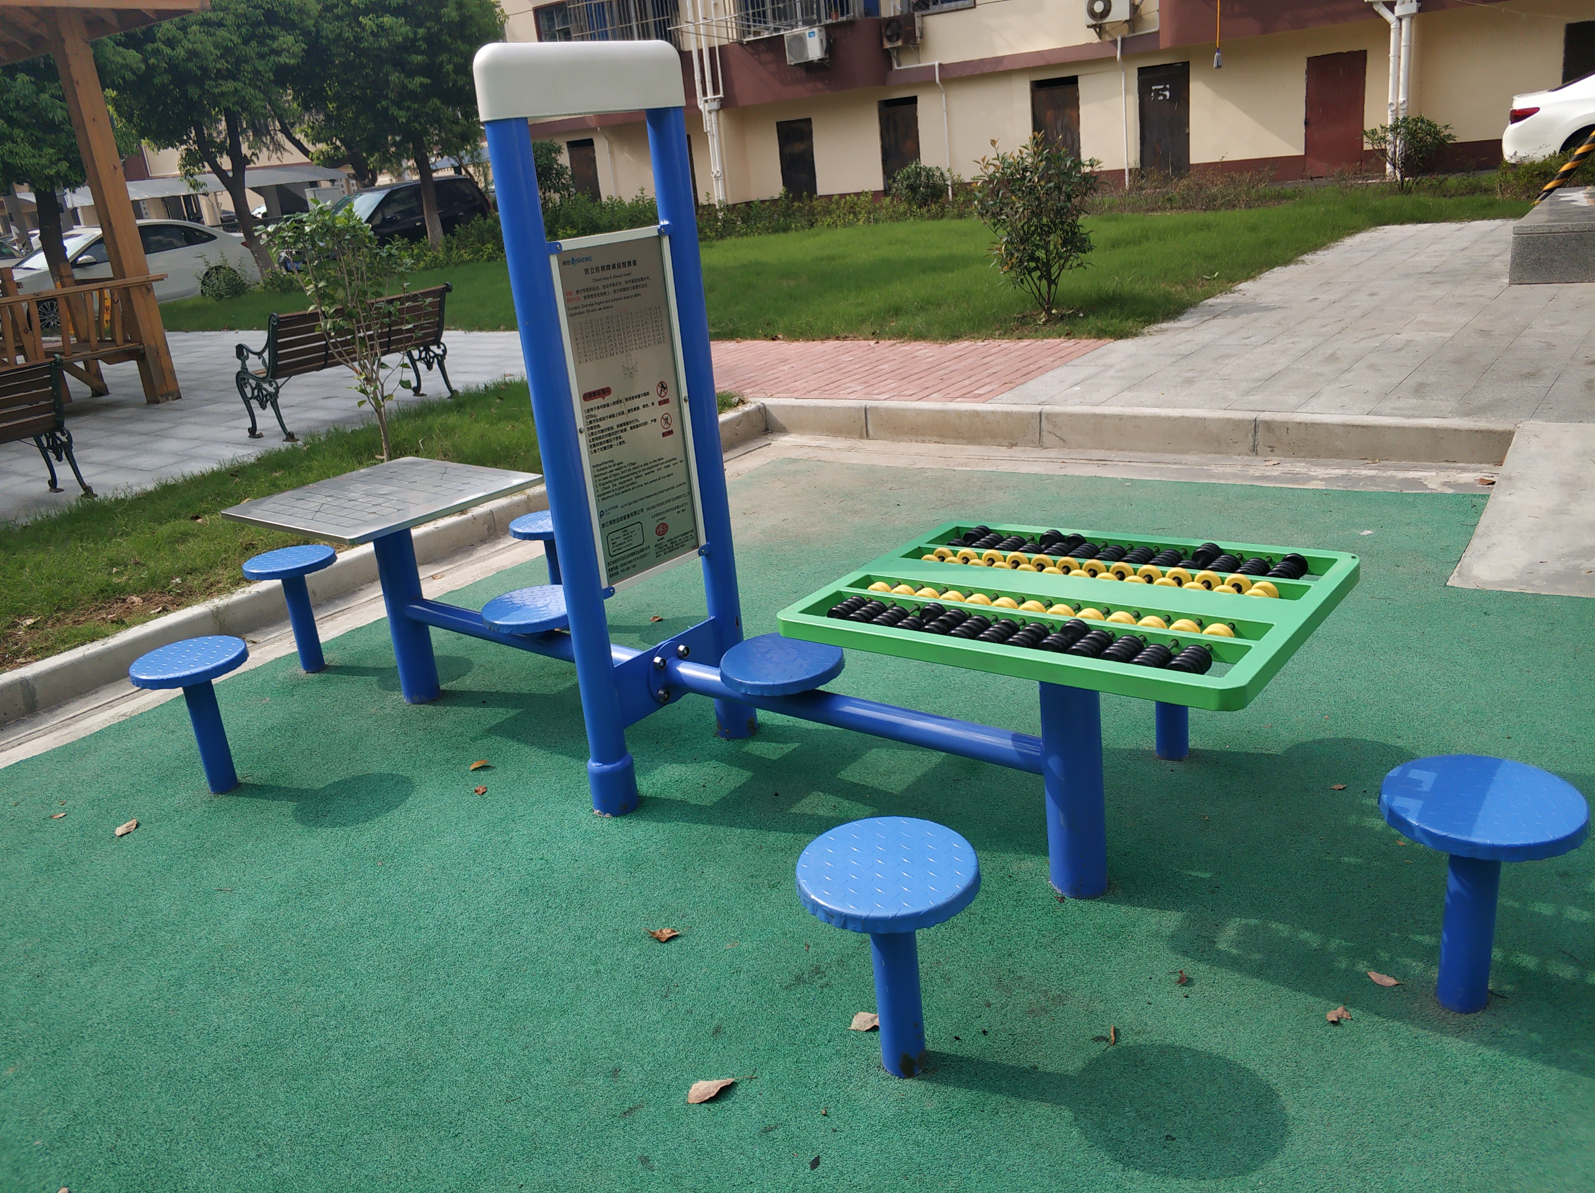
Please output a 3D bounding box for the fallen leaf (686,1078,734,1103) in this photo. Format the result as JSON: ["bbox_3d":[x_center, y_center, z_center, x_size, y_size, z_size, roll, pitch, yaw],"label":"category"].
[{"bbox_3d":[-0.152,0.827,2.093,0.088,0.017,0.050,-17,22,-28],"label":"fallen leaf"}]

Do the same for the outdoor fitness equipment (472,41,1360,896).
[{"bbox_3d":[0.185,-0.282,2.522,1.667,1.752,0.723,9,24,36],"label":"outdoor fitness equipment"}]

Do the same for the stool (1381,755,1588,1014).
[{"bbox_3d":[1.118,0.506,2.060,0.296,0.388,0.296,9,24,36],"label":"stool"}]

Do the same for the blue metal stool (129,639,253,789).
[{"bbox_3d":[-1.587,0.343,3.343,0.296,0.388,0.296,9,24,36],"label":"blue metal stool"}]

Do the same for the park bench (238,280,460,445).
[{"bbox_3d":[-2.869,-1.541,8.043,0.610,0.775,1.400,8,24,34],"label":"park bench"}]

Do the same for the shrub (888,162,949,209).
[{"bbox_3d":[2.102,-7.001,21.279,1.100,1.000,1.100,-5,19,2],"label":"shrub"}]

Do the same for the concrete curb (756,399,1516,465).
[{"bbox_3d":[1.357,-0.826,6.009,3.662,0.172,0.150,8,23,34],"label":"concrete curb"}]

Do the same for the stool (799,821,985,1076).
[{"bbox_3d":[0.164,0.611,2.051,0.296,0.388,0.296,-5,19,2],"label":"stool"}]

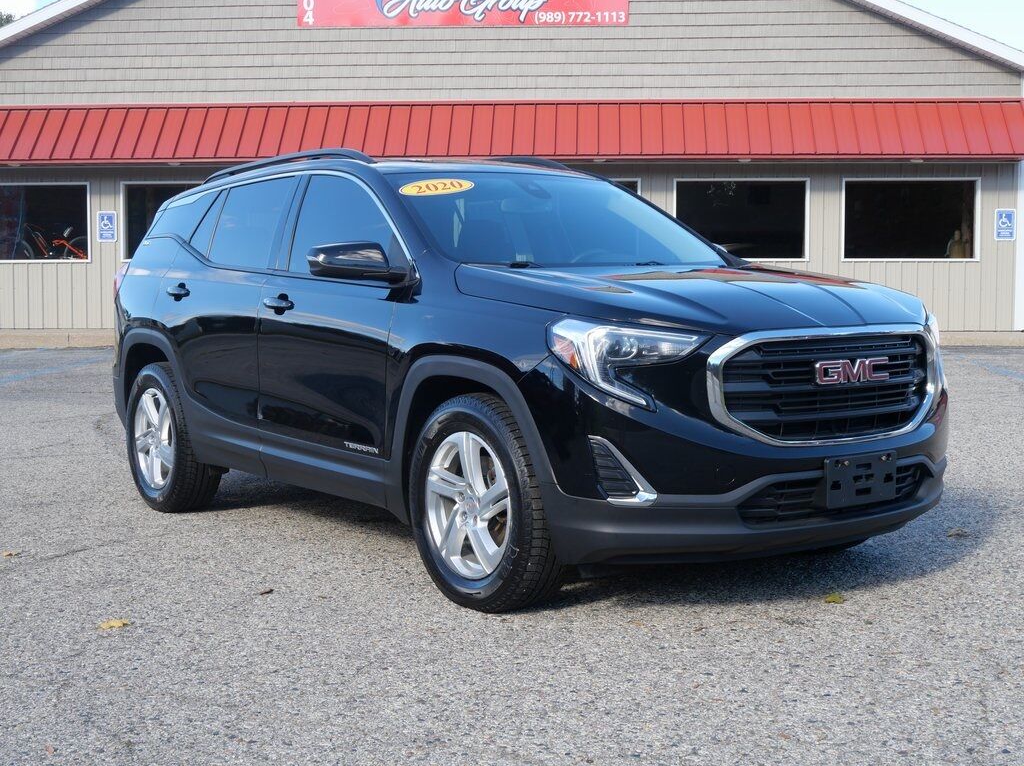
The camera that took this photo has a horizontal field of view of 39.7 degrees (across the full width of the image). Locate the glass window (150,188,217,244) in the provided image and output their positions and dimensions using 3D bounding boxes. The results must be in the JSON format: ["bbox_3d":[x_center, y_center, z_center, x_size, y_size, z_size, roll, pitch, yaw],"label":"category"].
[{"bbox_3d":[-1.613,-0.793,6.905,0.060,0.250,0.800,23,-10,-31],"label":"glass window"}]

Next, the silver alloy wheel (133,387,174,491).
[{"bbox_3d":[-1.667,0.270,6.947,0.190,0.485,0.485,-3,5,-35],"label":"silver alloy wheel"}]

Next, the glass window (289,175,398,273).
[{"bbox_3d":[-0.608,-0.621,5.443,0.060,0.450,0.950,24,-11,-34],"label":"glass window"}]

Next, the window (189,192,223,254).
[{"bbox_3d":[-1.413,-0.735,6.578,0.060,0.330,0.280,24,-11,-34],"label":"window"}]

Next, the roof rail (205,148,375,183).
[{"bbox_3d":[-1.026,-0.952,6.294,0.080,0.100,1.720,-3,5,-35],"label":"roof rail"}]

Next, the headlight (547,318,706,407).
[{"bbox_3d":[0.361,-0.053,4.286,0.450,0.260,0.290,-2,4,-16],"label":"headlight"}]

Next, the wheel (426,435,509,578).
[{"bbox_3d":[-0.081,0.401,4.735,0.190,0.485,0.485,-3,5,-35],"label":"wheel"}]

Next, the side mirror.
[{"bbox_3d":[-0.558,-0.428,5.052,0.260,0.190,0.270,-3,5,-35],"label":"side mirror"}]

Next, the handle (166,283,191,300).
[{"bbox_3d":[-1.529,-0.419,6.525,0.060,0.075,0.250,-3,5,-35],"label":"handle"}]

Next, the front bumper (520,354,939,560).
[{"bbox_3d":[0.916,0.216,4.676,1.830,0.650,0.660,-3,5,-35],"label":"front bumper"}]

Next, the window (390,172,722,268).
[{"bbox_3d":[0.183,-0.657,5.632,1.410,0.100,0.830,-3,35,-35],"label":"window"}]

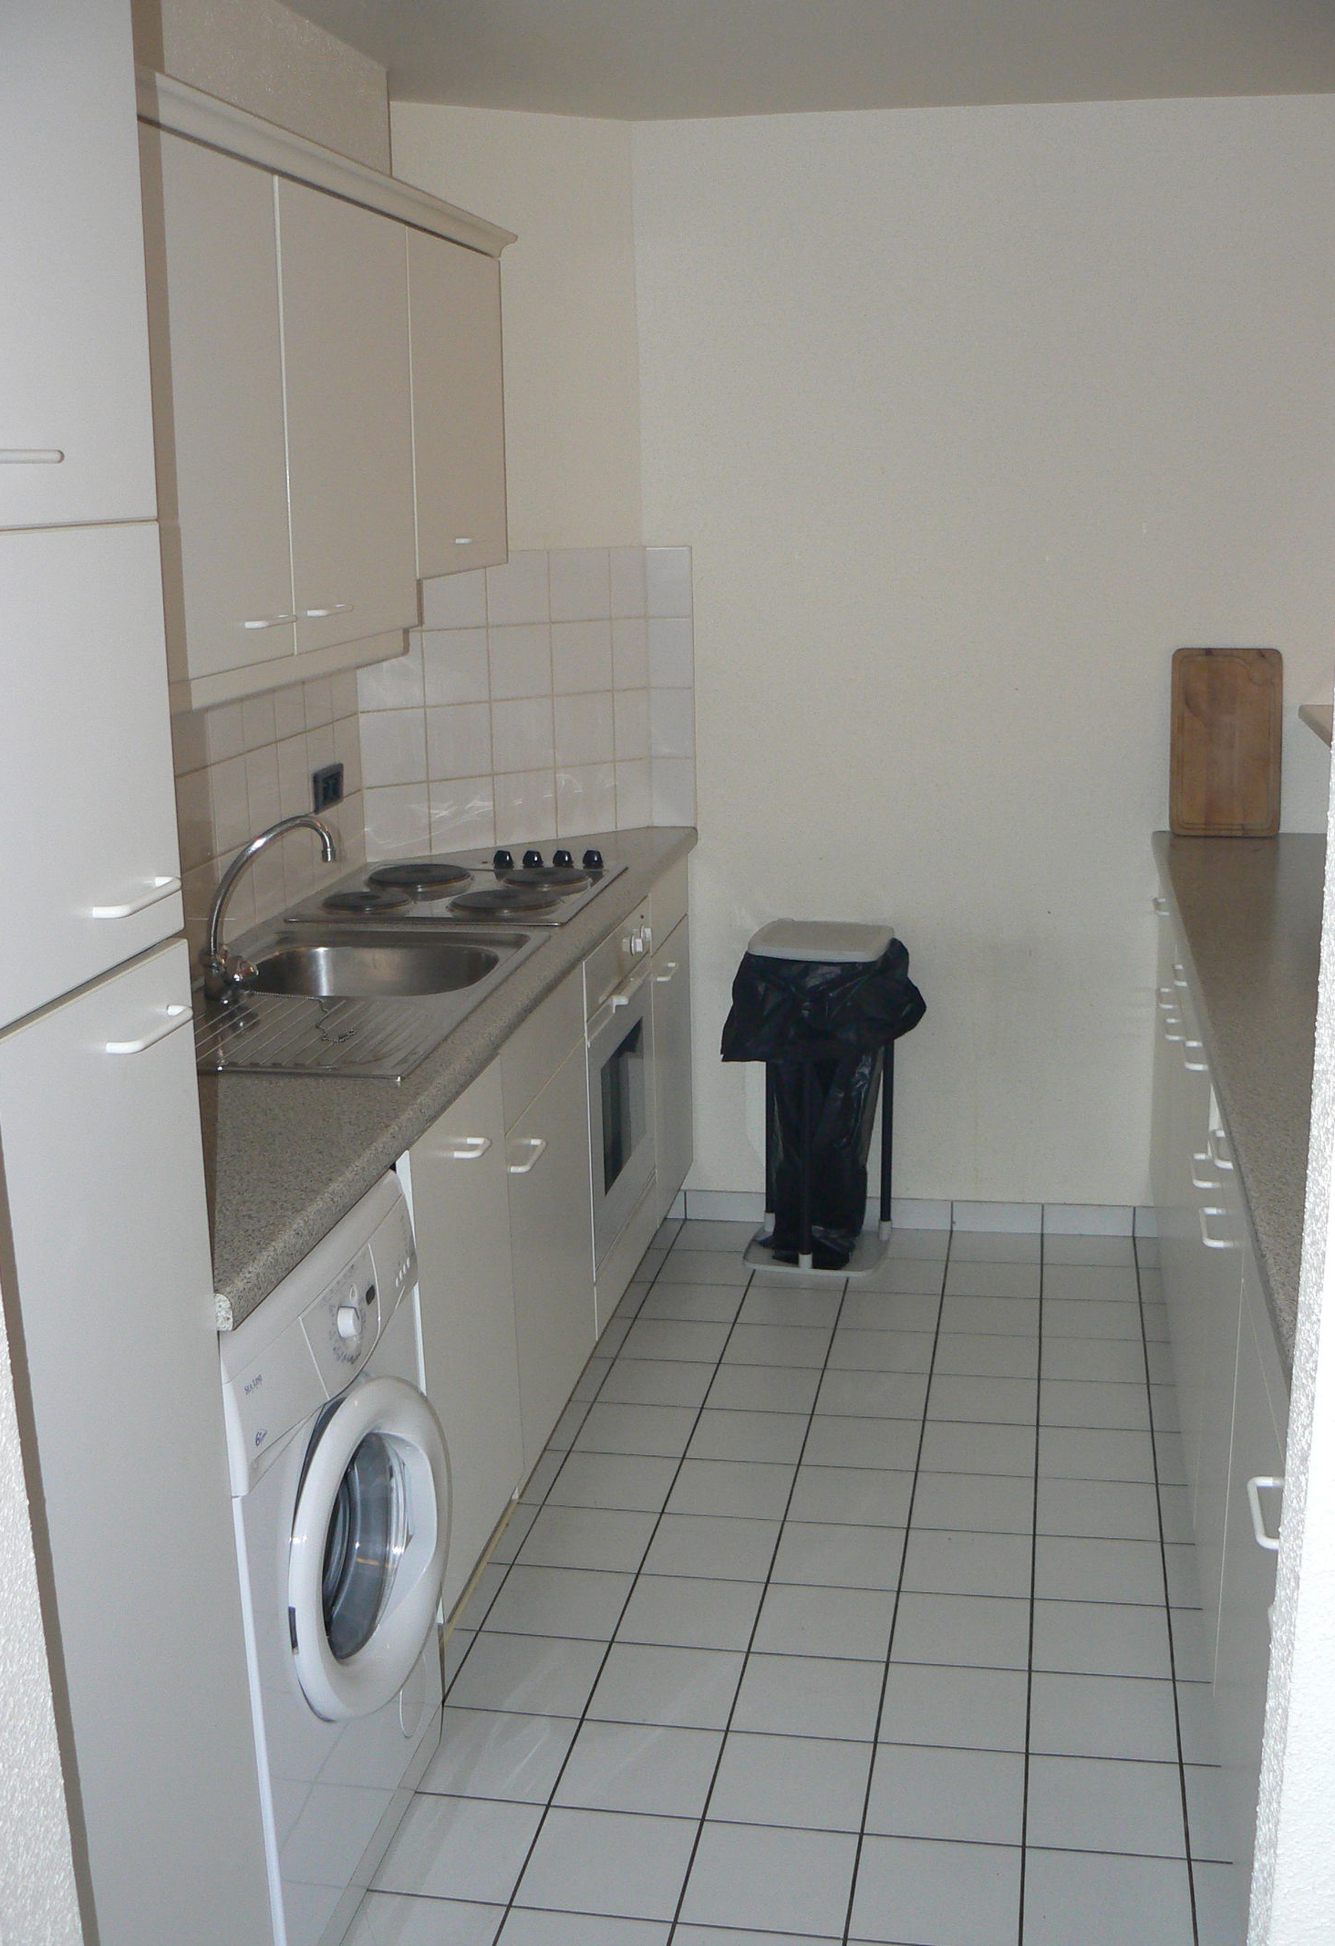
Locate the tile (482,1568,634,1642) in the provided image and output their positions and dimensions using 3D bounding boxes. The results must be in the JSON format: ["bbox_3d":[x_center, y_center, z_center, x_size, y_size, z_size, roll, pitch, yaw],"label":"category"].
[{"bbox_3d":[-0.163,0.962,3.084,0.200,0.010,0.200,1,13,11],"label":"tile"}]

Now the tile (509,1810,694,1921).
[{"bbox_3d":[-0.070,1.056,2.392,0.198,0.010,0.198,1,13,10],"label":"tile"}]

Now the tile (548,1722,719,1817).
[{"bbox_3d":[-0.035,1.018,2.579,0.198,0.010,0.198,1,13,10],"label":"tile"}]

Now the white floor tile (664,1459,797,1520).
[{"bbox_3d":[0.109,0.866,3.391,0.197,0.010,0.197,1,13,11],"label":"white floor tile"}]

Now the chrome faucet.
[{"bbox_3d":[-0.590,-0.098,2.967,0.220,0.250,0.110,-6,14,-19],"label":"chrome faucet"}]

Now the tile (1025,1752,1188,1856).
[{"bbox_3d":[0.553,1.051,2.552,0.200,0.010,0.200,1,13,11],"label":"tile"}]

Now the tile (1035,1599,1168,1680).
[{"bbox_3d":[0.613,0.944,2.854,0.198,0.010,0.198,1,13,10],"label":"tile"}]

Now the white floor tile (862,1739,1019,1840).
[{"bbox_3d":[0.355,1.044,2.565,0.197,0.010,0.197,1,13,11],"label":"white floor tile"}]

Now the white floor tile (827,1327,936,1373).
[{"bbox_3d":[0.412,0.730,3.876,0.198,0.010,0.198,1,13,10],"label":"white floor tile"}]

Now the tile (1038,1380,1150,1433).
[{"bbox_3d":[0.762,0.777,3.615,0.198,0.010,0.198,1,13,10],"label":"tile"}]

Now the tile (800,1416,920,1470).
[{"bbox_3d":[0.339,0.817,3.508,0.198,0.010,0.198,1,13,11],"label":"tile"}]

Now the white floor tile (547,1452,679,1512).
[{"bbox_3d":[-0.086,0.852,3.376,0.200,0.010,0.200,1,13,10],"label":"white floor tile"}]

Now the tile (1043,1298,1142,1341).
[{"bbox_3d":[0.847,0.699,4.037,0.197,0.010,0.197,1,13,11],"label":"tile"}]

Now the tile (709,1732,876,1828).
[{"bbox_3d":[0.162,1.051,2.622,0.200,0.010,0.200,1,13,11],"label":"tile"}]

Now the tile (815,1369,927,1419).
[{"bbox_3d":[0.378,0.781,3.733,0.197,0.010,0.197,1,13,11],"label":"tile"}]

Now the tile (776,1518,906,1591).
[{"bbox_3d":[0.269,0.912,3.166,0.197,0.010,0.197,1,13,11],"label":"tile"}]

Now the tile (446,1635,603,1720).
[{"bbox_3d":[-0.192,0.975,2.806,0.200,0.010,0.200,1,13,10],"label":"tile"}]

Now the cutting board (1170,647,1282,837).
[{"bbox_3d":[1.150,-0.473,4.159,0.225,0.385,0.020,1,9,10],"label":"cutting board"}]

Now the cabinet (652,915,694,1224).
[{"bbox_3d":[-0.259,0.200,4.489,0.550,0.580,0.440,1,13,11],"label":"cabinet"}]

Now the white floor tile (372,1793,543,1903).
[{"bbox_3d":[-0.270,1.084,2.505,0.200,0.010,0.200,1,13,11],"label":"white floor tile"}]

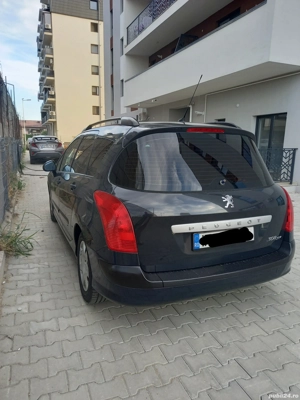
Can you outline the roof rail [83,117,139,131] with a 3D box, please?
[{"bbox_3d":[-0.469,-0.722,2.834,0.070,0.085,1.950,-4,12,-23],"label":"roof rail"}]

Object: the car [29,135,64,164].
[{"bbox_3d":[-6.030,-2.928,16.615,1.795,1.560,4.360,-4,13,-22],"label":"car"}]

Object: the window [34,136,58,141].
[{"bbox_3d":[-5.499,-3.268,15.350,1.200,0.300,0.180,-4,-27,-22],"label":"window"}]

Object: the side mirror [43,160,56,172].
[{"bbox_3d":[-1.496,-0.499,4.295,0.190,0.165,0.130,-4,12,-23],"label":"side mirror"}]

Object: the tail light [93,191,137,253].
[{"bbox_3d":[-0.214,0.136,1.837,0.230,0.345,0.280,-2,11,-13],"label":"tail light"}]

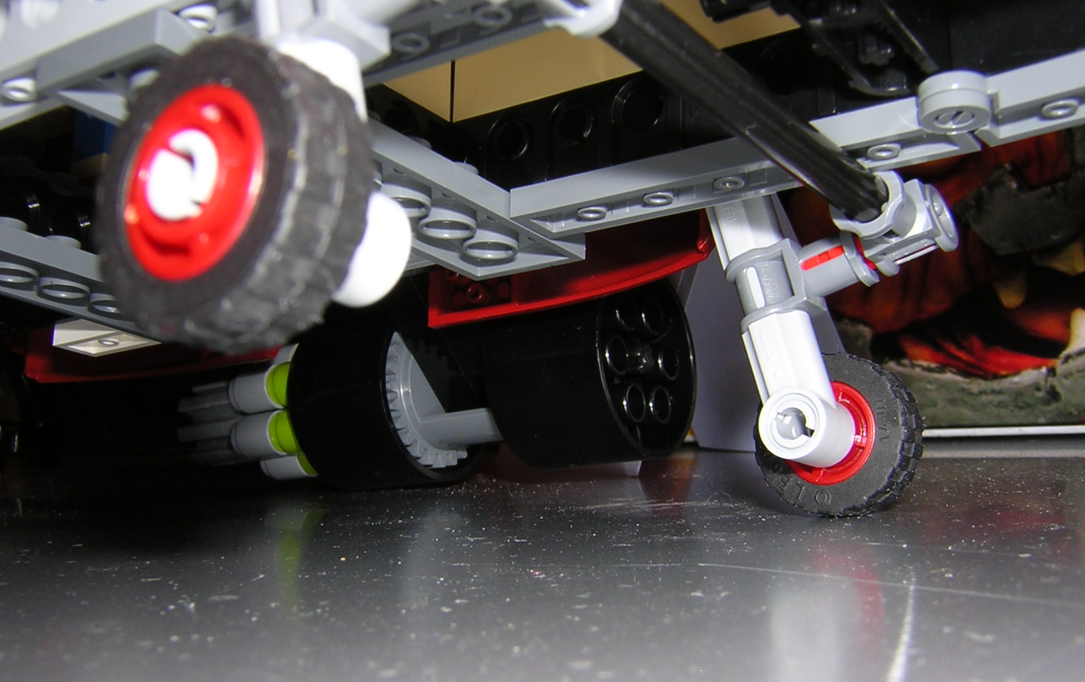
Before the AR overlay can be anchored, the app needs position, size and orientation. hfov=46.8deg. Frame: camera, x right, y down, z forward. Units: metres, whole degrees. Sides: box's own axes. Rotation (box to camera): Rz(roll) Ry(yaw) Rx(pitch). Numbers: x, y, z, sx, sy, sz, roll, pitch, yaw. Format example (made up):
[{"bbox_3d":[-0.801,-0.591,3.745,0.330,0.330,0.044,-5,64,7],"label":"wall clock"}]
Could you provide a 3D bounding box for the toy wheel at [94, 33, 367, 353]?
[{"bbox_3d":[-0.018,-0.008,0.072,0.018,0.018,0.006,-5,-14,34],"label":"toy wheel"}]

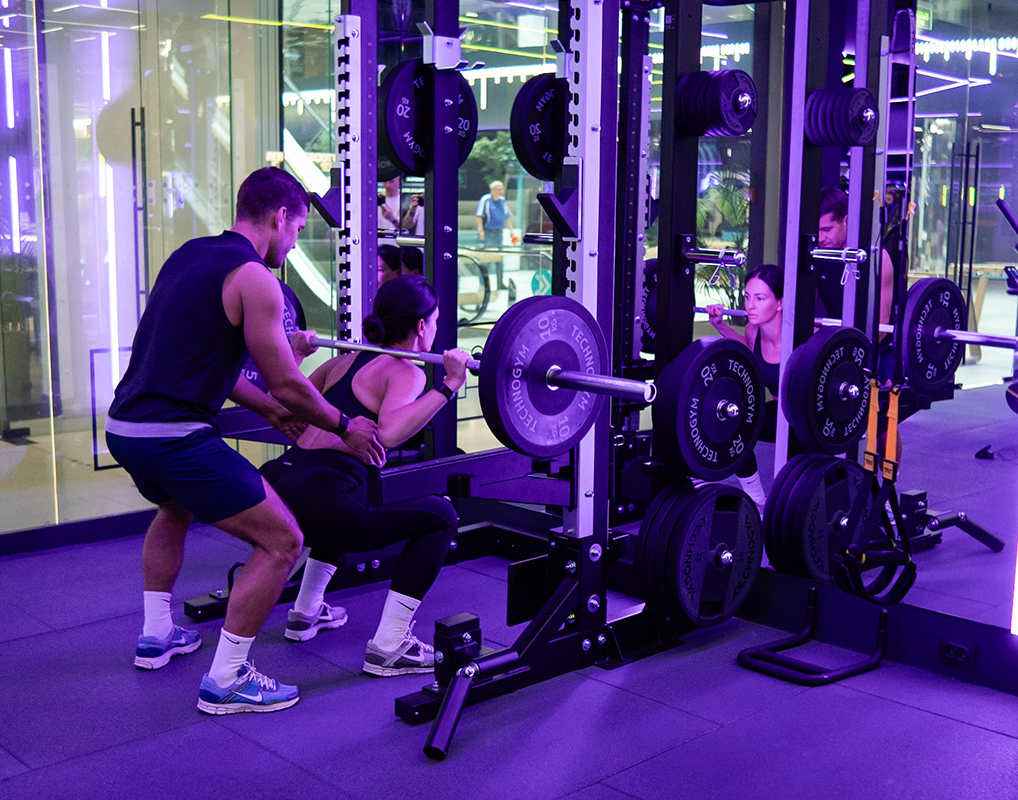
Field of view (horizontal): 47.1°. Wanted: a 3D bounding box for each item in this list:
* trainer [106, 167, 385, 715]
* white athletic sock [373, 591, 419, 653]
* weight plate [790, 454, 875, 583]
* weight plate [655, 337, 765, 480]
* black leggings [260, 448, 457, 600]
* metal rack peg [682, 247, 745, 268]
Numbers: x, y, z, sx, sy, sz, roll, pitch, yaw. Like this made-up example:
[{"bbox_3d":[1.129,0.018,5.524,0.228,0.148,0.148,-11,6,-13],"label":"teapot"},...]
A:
[{"bbox_3d":[-0.796,0.083,3.393,0.800,1.500,0.640,-7,11,-43],"label":"trainer"},{"bbox_3d":[-0.337,0.658,3.493,0.140,0.190,0.100,-7,11,-43],"label":"white athletic sock"},{"bbox_3d":[1.173,0.428,4.204,0.450,0.450,0.052,-7,11,-43],"label":"weight plate"},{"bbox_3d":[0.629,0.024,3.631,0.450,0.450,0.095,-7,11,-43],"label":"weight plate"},{"bbox_3d":[-0.551,0.354,3.599,0.480,0.430,0.680,-7,11,-43],"label":"black leggings"},{"bbox_3d":[0.647,-0.448,3.660,0.050,0.050,0.226,-6,13,-43],"label":"metal rack peg"}]

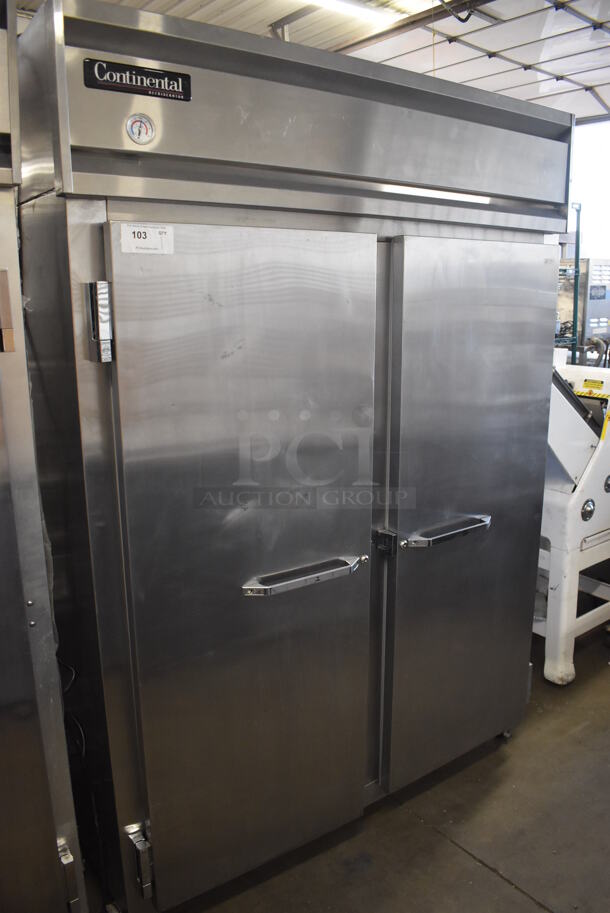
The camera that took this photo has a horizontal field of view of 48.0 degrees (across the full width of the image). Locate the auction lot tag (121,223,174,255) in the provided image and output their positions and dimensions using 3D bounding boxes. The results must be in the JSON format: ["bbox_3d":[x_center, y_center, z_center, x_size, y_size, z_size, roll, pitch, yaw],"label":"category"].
[{"bbox_3d":[-0.293,-0.406,1.280,0.101,0.052,0.002,-8,17,-29],"label":"auction lot tag"}]

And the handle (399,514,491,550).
[{"bbox_3d":[0.384,0.207,1.847,0.345,0.030,0.072,-9,16,-33],"label":"handle"}]

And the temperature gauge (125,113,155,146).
[{"bbox_3d":[-0.290,-0.585,1.224,0.055,0.055,0.013,-9,16,-33],"label":"temperature gauge"}]

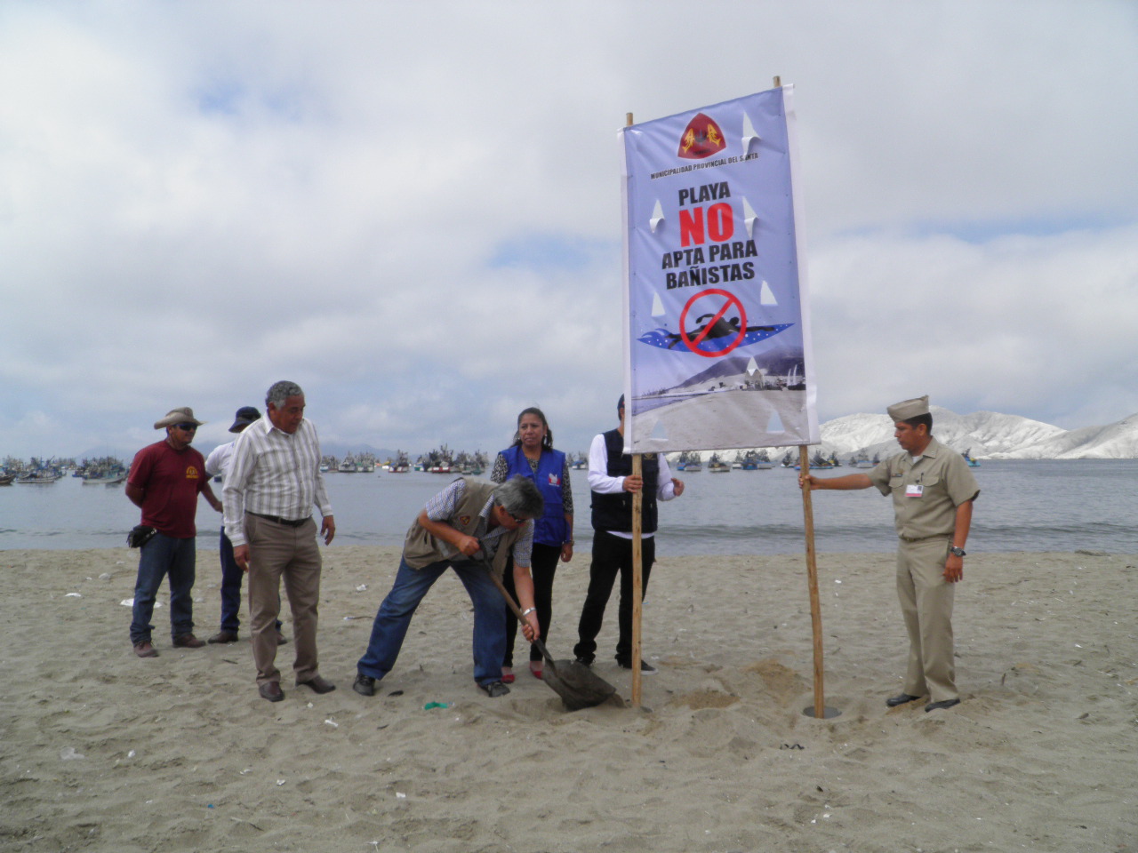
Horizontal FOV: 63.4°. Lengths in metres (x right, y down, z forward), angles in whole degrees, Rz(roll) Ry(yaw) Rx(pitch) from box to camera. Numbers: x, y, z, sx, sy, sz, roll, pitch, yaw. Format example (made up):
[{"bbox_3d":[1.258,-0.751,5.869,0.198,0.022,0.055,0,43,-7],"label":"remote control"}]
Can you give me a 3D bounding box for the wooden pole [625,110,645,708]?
[{"bbox_3d":[0.347,-0.154,4.955,0.055,3.242,0.055,0,-7,0],"label":"wooden pole"}]

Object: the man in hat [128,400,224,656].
[{"bbox_3d":[-2.774,0.707,6.391,0.420,1.690,0.570,-2,-3,38],"label":"man in hat"}]

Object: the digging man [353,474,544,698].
[{"bbox_3d":[-0.682,0.861,5.052,0.880,1.180,0.760,-2,-3,35],"label":"digging man"}]

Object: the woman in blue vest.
[{"bbox_3d":[-0.215,0.667,5.370,0.500,1.590,0.340,0,-2,-4],"label":"woman in blue vest"}]

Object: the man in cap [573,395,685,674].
[{"bbox_3d":[0.373,0.620,5.524,0.630,1.670,0.480,0,-2,-14],"label":"man in cap"}]

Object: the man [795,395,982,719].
[{"bbox_3d":[1.718,0.651,4.838,0.800,1.670,0.560,1,-3,-35],"label":"man"}]

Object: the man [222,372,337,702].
[{"bbox_3d":[-1.590,0.598,5.051,0.400,1.700,0.580,-2,-3,42],"label":"man"}]

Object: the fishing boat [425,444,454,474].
[{"bbox_3d":[-26.489,6.645,188.500,5.000,5.700,9.000,-1,-2,15],"label":"fishing boat"}]

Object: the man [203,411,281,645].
[{"bbox_3d":[-2.312,0.693,6.651,0.640,1.690,0.420,1,-2,-28],"label":"man"}]

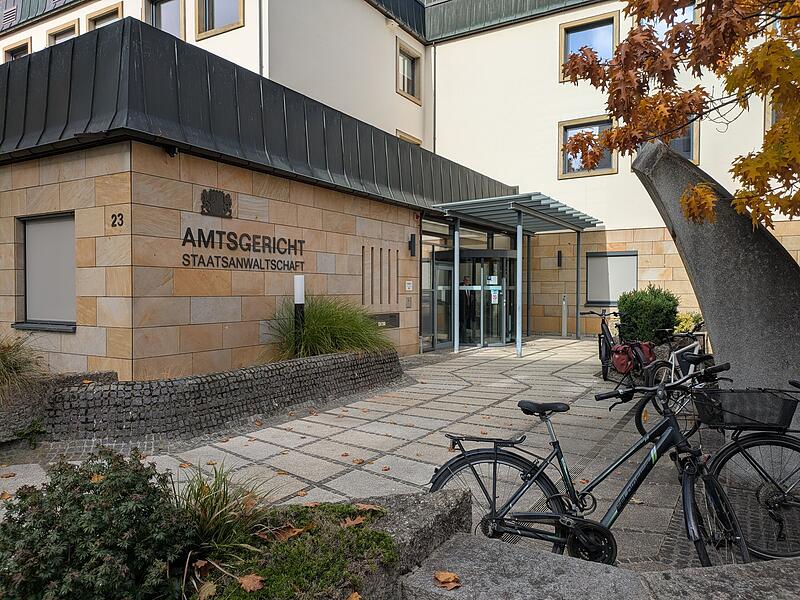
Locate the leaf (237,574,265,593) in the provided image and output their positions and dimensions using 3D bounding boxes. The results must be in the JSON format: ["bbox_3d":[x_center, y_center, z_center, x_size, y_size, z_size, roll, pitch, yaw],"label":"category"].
[{"bbox_3d":[-0.444,0.842,1.716,0.085,0.027,0.075,0,1,-15],"label":"leaf"}]

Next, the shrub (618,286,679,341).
[{"bbox_3d":[5.740,0.336,13.400,1.380,1.380,1.350,0,1,17],"label":"shrub"}]

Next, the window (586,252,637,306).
[{"bbox_3d":[6.714,-0.659,18.331,1.550,1.705,0.200,1,1,31],"label":"window"}]

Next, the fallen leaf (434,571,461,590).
[{"bbox_3d":[0.170,1.006,2.072,0.095,0.030,0.090,0,1,5],"label":"fallen leaf"}]

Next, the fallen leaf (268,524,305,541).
[{"bbox_3d":[-0.394,0.811,2.006,0.120,0.030,0.075,0,1,-17],"label":"fallen leaf"}]

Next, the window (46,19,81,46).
[{"bbox_3d":[-11.056,-8.078,19.091,1.900,1.910,0.200,1,1,31],"label":"window"}]

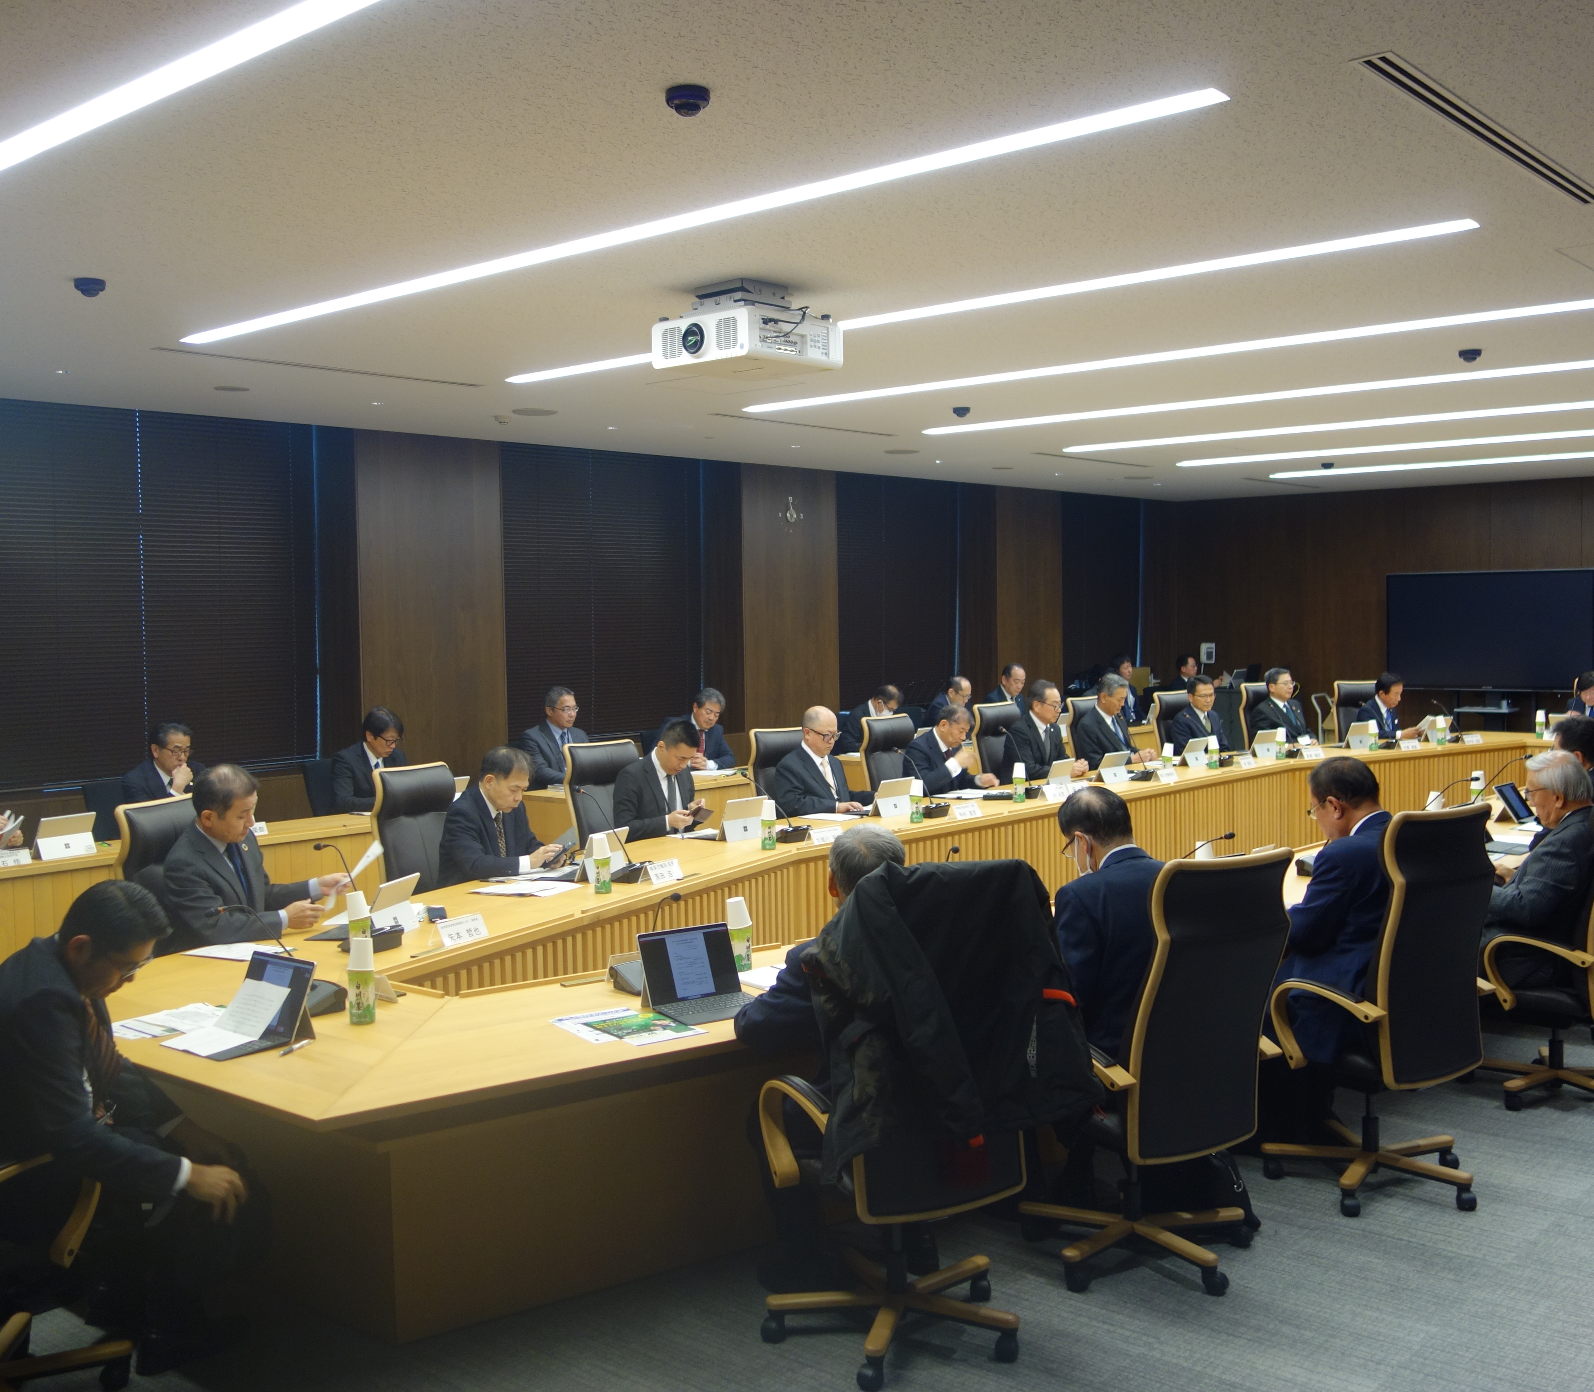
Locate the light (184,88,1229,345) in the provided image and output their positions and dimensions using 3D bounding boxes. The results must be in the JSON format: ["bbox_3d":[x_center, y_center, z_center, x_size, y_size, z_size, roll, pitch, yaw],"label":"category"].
[{"bbox_3d":[-0.838,-1.531,5.553,4.996,0.070,0.120,2,4,41],"label":"light"}]

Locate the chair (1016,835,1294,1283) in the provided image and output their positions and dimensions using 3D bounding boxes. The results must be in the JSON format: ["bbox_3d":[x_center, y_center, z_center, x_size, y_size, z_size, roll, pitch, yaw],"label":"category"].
[{"bbox_3d":[0.933,0.977,4.440,0.660,1.160,0.680,-3,3,-29],"label":"chair"}]

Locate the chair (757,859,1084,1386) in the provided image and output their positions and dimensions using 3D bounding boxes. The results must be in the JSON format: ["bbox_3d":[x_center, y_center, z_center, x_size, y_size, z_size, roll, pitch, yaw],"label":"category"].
[{"bbox_3d":[0.247,1.001,3.989,0.660,1.180,0.660,-2,3,-26],"label":"chair"}]

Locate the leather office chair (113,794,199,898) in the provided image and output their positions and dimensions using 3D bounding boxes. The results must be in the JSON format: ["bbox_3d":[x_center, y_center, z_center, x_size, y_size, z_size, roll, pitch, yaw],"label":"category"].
[{"bbox_3d":[-2.040,0.953,5.802,0.670,1.150,0.650,0,3,15],"label":"leather office chair"}]

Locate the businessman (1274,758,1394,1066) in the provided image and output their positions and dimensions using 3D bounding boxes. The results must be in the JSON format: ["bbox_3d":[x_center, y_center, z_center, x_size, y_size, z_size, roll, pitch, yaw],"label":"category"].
[{"bbox_3d":[1.654,0.850,5.199,0.550,1.290,0.780,-3,4,-37],"label":"businessman"}]

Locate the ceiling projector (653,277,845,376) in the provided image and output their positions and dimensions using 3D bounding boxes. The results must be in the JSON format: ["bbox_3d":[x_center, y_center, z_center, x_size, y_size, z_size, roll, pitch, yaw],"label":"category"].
[{"bbox_3d":[-0.184,-1.368,6.095,0.500,0.290,0.515,2,4,42],"label":"ceiling projector"}]

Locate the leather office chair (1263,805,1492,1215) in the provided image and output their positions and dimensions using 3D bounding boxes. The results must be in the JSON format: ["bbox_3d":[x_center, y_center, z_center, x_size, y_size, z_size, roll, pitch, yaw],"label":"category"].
[{"bbox_3d":[1.790,0.923,5.003,0.640,1.190,0.660,-3,4,-33],"label":"leather office chair"}]

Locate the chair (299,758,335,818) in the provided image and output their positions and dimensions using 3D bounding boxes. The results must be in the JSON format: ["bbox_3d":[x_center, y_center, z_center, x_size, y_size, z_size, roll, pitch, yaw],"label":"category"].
[{"bbox_3d":[-2.504,0.865,9.564,0.560,0.960,0.600,-4,4,-43],"label":"chair"}]

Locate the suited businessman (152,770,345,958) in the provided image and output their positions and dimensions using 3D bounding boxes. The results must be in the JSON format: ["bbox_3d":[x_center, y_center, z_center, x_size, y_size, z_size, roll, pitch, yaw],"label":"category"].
[{"bbox_3d":[-1.821,0.893,5.613,0.780,1.290,0.520,1,3,29],"label":"suited businessman"}]

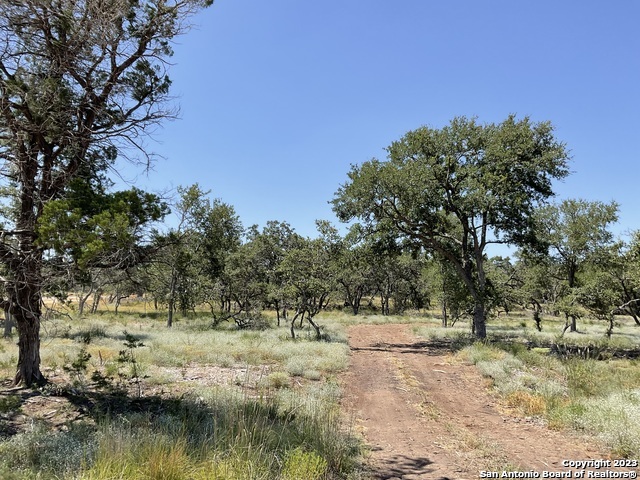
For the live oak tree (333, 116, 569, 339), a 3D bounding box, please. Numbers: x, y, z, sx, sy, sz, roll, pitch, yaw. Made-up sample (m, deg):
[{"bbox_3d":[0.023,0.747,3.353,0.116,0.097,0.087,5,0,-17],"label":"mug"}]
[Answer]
[{"bbox_3d":[4.500,-0.420,18.500,8.000,7.650,7.000,0,-5,0],"label":"live oak tree"}]

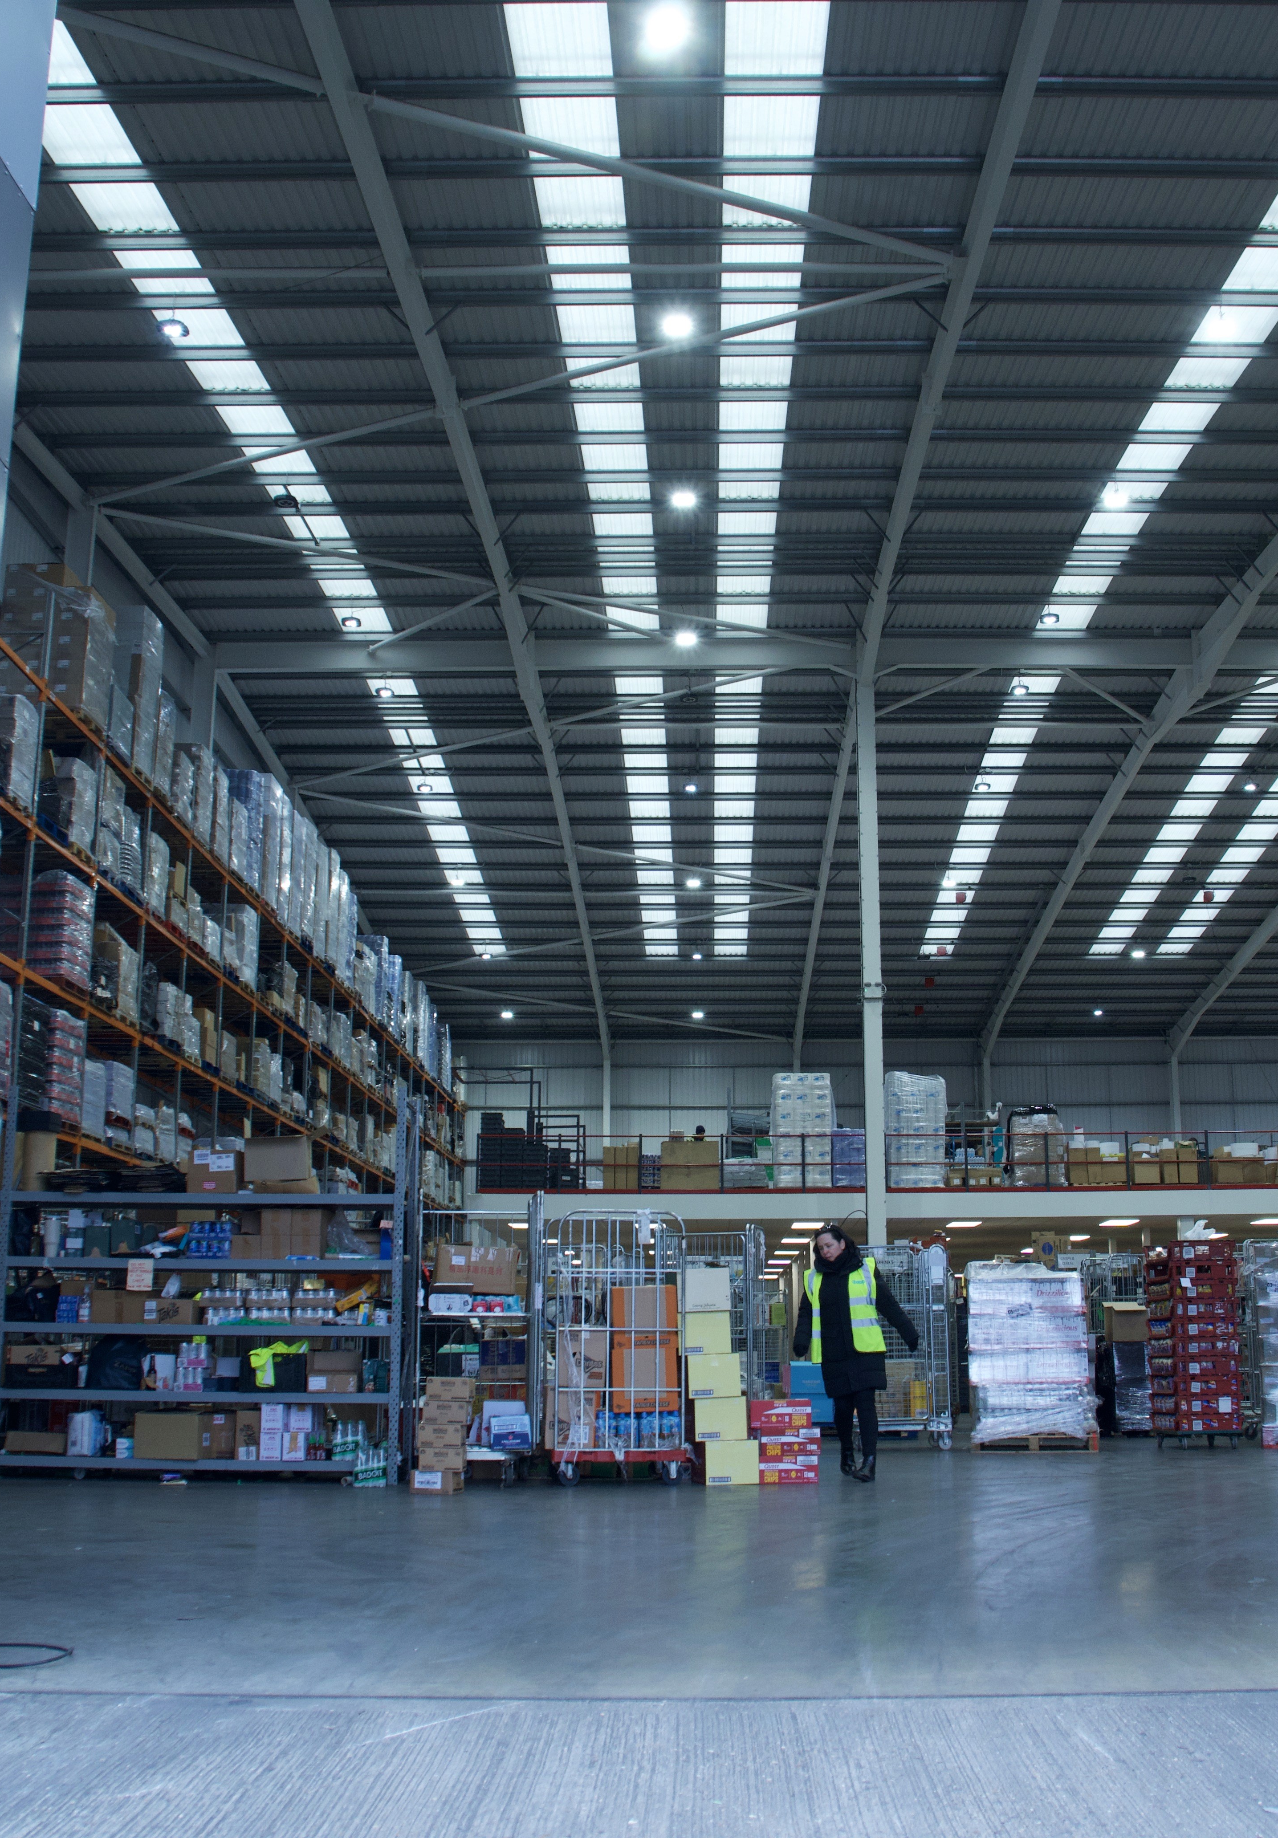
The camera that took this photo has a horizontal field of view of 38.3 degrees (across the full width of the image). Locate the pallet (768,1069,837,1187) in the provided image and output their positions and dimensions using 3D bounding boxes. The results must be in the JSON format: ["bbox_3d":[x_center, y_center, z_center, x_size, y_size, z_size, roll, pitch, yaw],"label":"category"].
[{"bbox_3d":[3.305,4.308,37.112,1.140,2.320,1.100,0,-13,1],"label":"pallet"}]

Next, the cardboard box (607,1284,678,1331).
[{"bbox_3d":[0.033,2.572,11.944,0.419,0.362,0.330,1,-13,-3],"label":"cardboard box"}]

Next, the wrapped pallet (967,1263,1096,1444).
[{"bbox_3d":[3.271,3.636,15.210,1.000,1.477,1.080,-2,-13,10],"label":"wrapped pallet"}]

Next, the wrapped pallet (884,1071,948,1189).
[{"bbox_3d":[5.658,4.424,37.754,1.205,2.386,1.050,0,-13,1],"label":"wrapped pallet"}]

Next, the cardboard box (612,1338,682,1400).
[{"bbox_3d":[0.049,2.950,11.980,0.430,0.400,0.420,0,-13,1],"label":"cardboard box"}]

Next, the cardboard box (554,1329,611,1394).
[{"bbox_3d":[-0.376,2.851,11.917,0.316,0.368,0.380,1,-13,-3],"label":"cardboard box"}]

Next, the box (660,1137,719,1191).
[{"bbox_3d":[1.061,5.105,37.637,1.168,0.972,0.900,0,-13,1],"label":"box"}]

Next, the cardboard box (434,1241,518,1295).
[{"bbox_3d":[-1.087,2.340,12.282,0.530,0.310,0.400,0,-13,1],"label":"cardboard box"}]

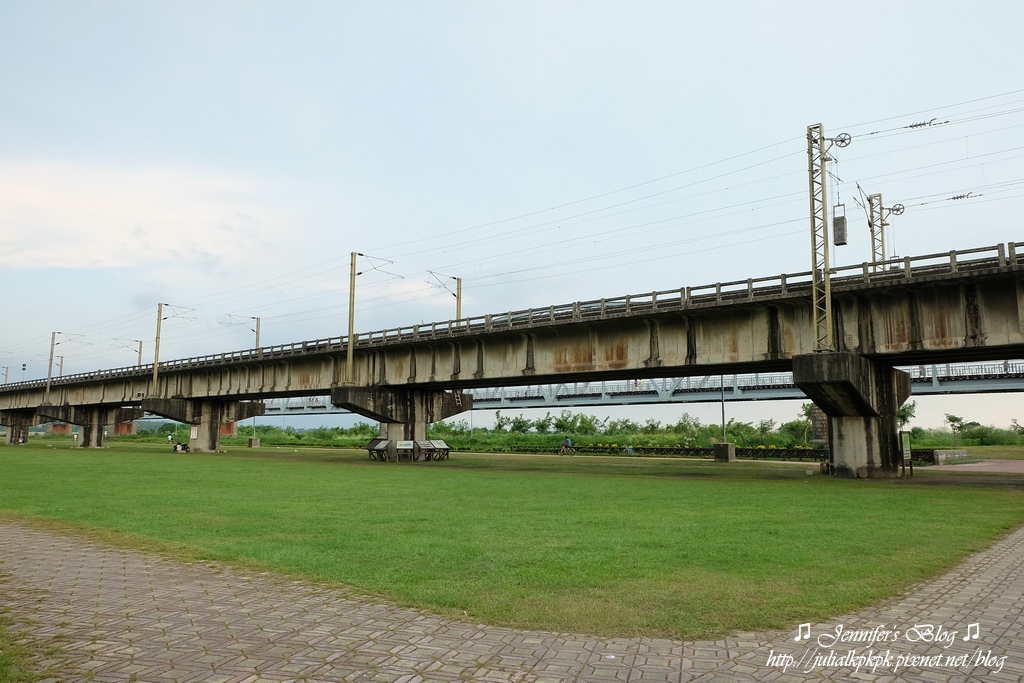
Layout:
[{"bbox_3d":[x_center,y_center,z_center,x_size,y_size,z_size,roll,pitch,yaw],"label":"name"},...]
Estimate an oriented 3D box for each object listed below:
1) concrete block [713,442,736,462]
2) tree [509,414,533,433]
[{"bbox_3d":[14.100,7.370,45.200,1.030,1.190,1.050,-6,-10,39],"label":"concrete block"},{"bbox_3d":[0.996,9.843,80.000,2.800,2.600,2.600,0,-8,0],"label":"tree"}]

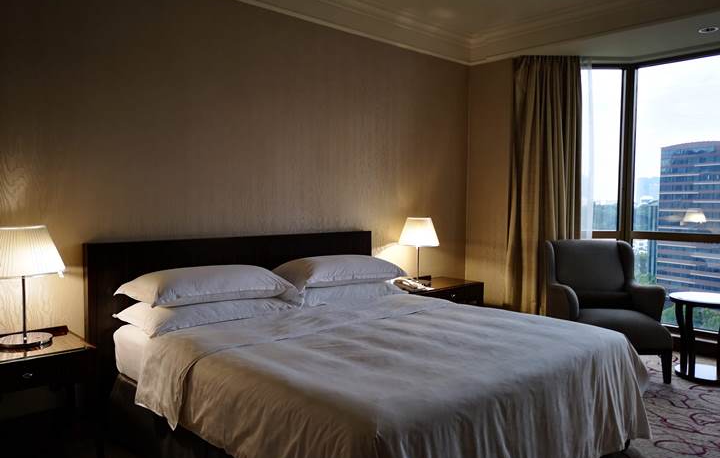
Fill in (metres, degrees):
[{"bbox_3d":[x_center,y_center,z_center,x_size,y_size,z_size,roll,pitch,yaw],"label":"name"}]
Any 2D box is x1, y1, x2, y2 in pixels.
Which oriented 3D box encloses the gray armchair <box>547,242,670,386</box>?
[{"bbox_3d":[1.876,0.590,4.343,0.730,0.980,0.770,0,3,3],"label":"gray armchair"}]

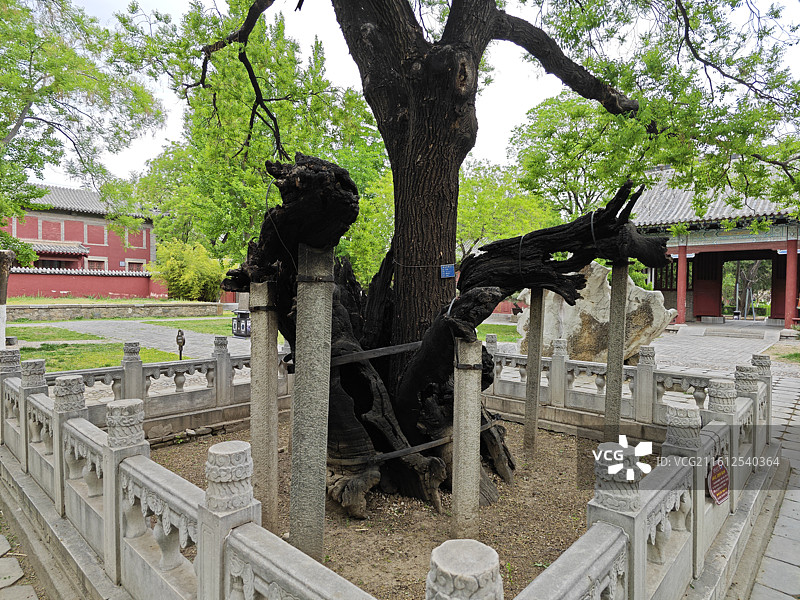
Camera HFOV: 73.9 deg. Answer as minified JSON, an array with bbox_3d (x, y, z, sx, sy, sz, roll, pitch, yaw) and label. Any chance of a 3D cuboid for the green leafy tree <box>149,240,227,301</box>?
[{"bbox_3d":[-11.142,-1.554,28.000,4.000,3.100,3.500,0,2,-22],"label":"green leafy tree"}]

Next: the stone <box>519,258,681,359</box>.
[{"bbox_3d":[5.091,0.374,13.700,3.800,2.600,1.800,2,2,30],"label":"stone"}]

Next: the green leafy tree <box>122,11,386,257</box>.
[{"bbox_3d":[-7.909,-7.909,28.500,13.200,15.500,12.000,0,2,-16],"label":"green leafy tree"}]

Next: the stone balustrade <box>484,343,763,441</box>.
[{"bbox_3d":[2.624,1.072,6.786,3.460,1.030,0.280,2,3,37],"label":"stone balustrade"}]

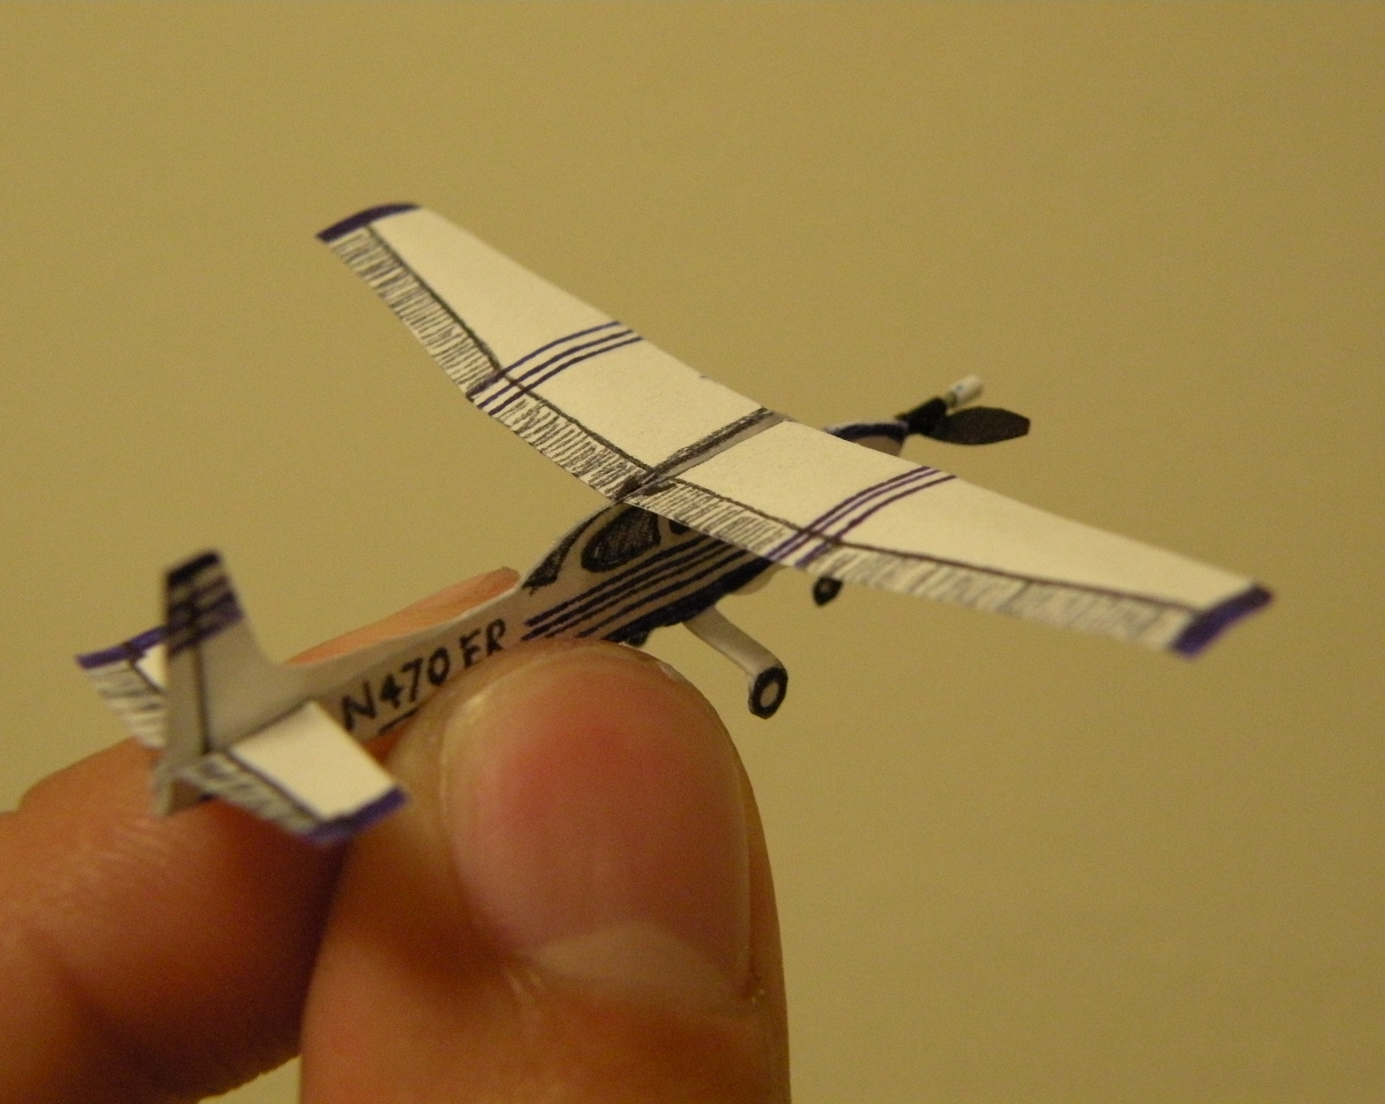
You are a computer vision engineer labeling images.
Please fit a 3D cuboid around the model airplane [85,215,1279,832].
[{"bbox_3d":[-0.002,-0.001,0.101,0.064,0.019,0.064,28,38,34],"label":"model airplane"}]

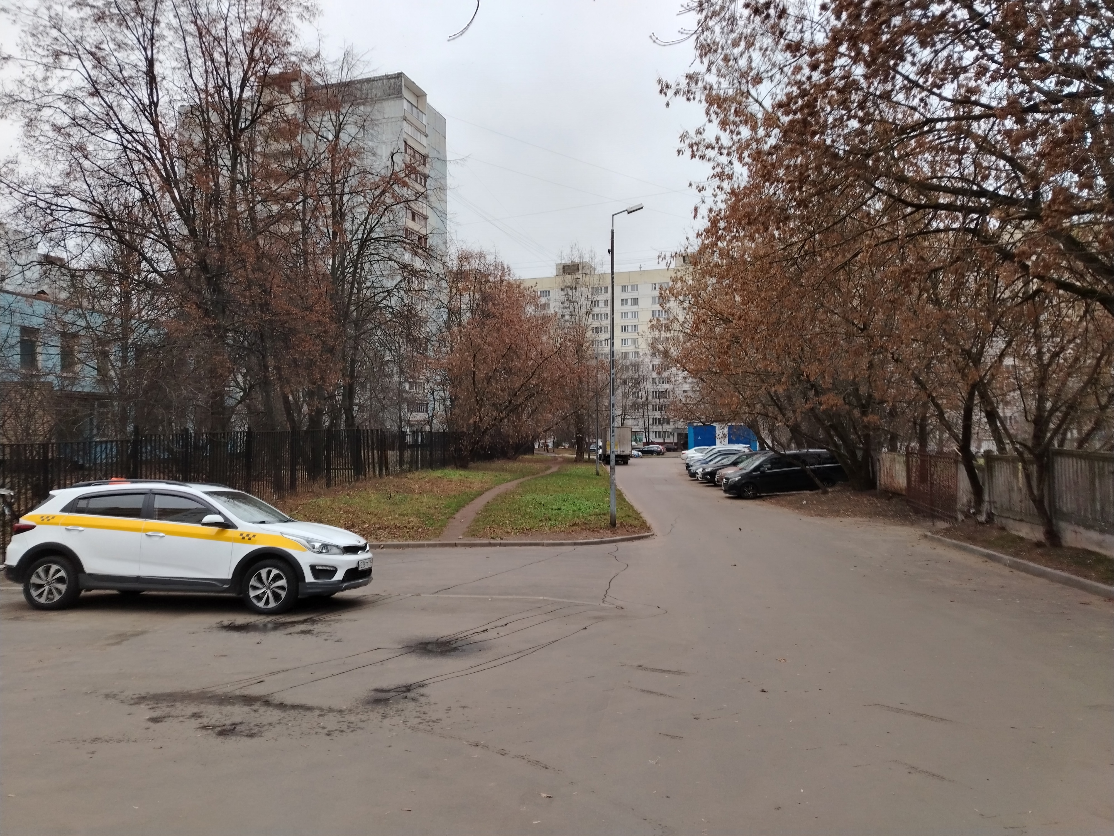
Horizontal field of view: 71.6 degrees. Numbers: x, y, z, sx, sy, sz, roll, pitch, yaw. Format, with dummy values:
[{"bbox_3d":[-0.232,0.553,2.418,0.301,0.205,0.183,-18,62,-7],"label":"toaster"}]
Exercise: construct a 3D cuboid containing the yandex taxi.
[{"bbox_3d":[-4.450,1.530,9.660,4.240,1.530,1.750,0,-4,4],"label":"yandex taxi"}]

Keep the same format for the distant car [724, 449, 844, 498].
[{"bbox_3d":[9.560,2.280,32.600,5.200,1.920,1.950,-4,-2,1],"label":"distant car"}]

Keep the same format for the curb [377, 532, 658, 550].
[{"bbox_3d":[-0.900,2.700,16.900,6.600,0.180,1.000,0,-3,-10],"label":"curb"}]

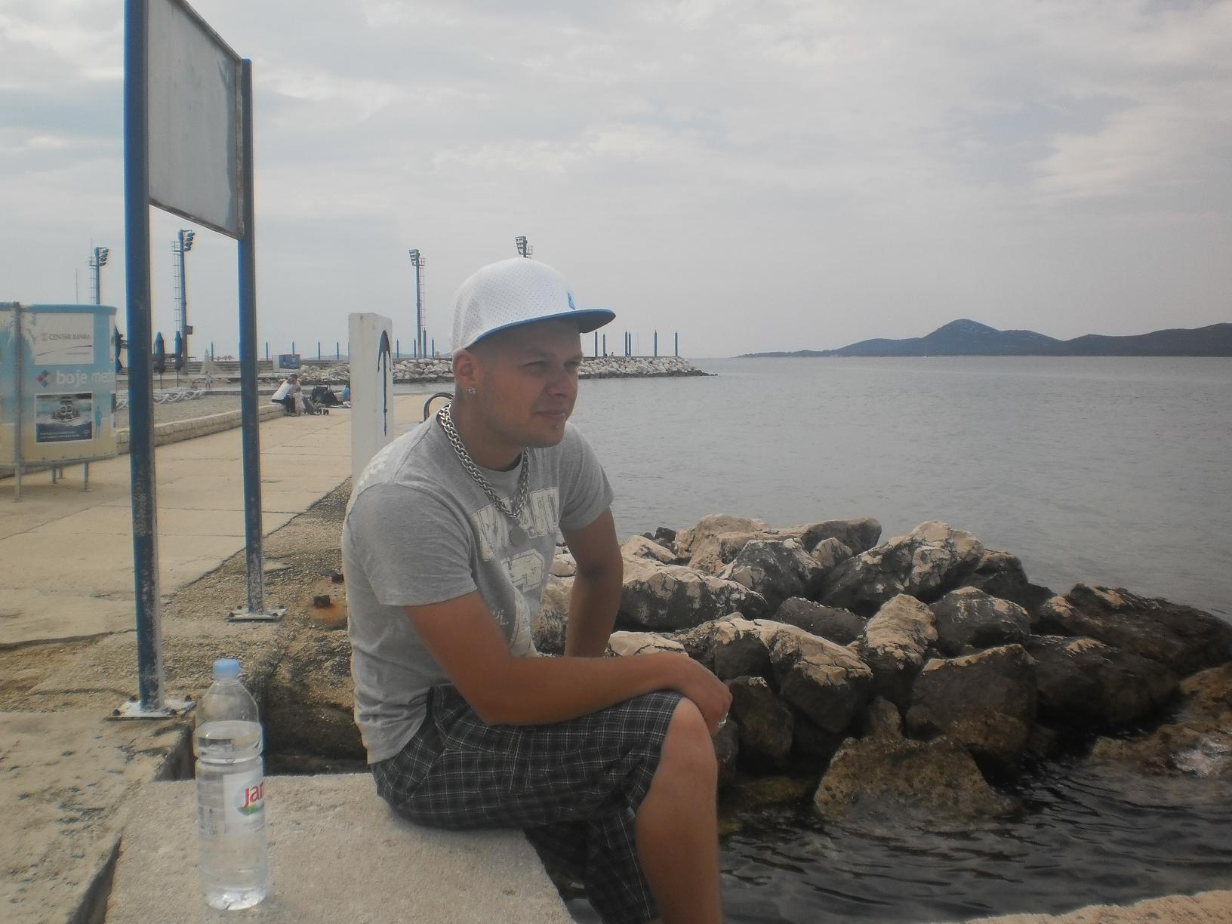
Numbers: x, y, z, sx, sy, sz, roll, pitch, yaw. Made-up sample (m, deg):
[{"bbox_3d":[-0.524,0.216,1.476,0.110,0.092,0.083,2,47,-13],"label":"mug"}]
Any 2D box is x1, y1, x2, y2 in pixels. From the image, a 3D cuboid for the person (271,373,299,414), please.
[{"bbox_3d":[-7.731,-1.582,30.006,0.650,1.000,0.500,0,5,-3],"label":"person"}]

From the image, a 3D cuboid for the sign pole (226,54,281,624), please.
[{"bbox_3d":[-1.919,-0.630,6.712,0.250,2.901,0.250,0,5,-3],"label":"sign pole"}]

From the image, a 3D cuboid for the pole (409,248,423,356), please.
[{"bbox_3d":[-27.570,-21.858,177.560,2.000,15.217,1.300,-4,6,-38],"label":"pole"}]

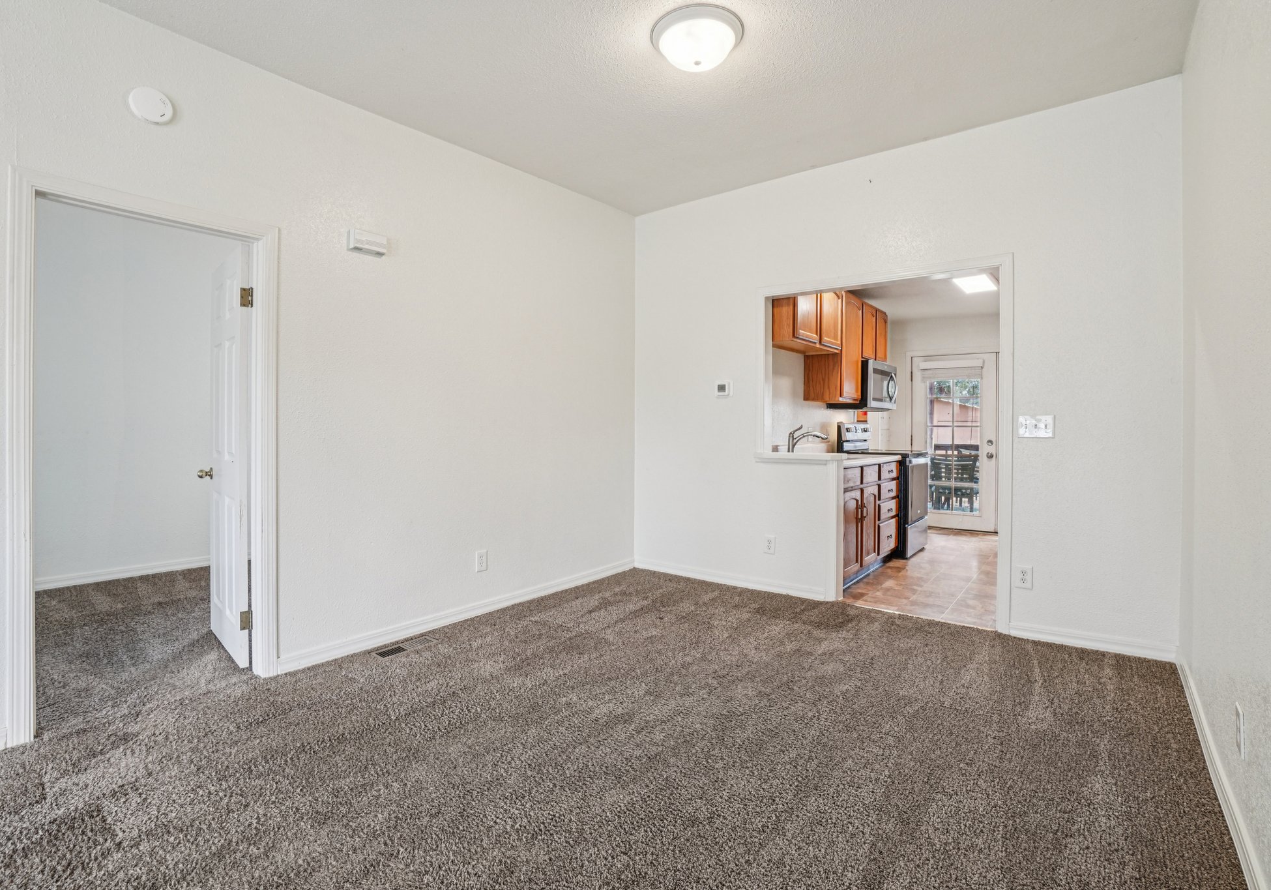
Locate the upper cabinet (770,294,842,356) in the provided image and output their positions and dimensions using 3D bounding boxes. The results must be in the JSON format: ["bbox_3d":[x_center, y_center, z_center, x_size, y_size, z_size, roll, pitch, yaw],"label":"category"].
[{"bbox_3d":[1.274,-1.010,4.304,0.315,0.520,0.925,1,2,39],"label":"upper cabinet"}]

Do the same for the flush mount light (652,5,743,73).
[{"bbox_3d":[0.270,-1.718,2.414,0.402,0.130,0.402,0,2,0],"label":"flush mount light"}]

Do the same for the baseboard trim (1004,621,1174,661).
[{"bbox_3d":[2.320,1.010,2.855,0.665,0.077,0.014,1,2,35],"label":"baseboard trim"}]

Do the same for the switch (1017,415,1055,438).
[{"bbox_3d":[2.131,-0.098,2.956,0.162,0.116,0.014,1,2,35],"label":"switch"}]

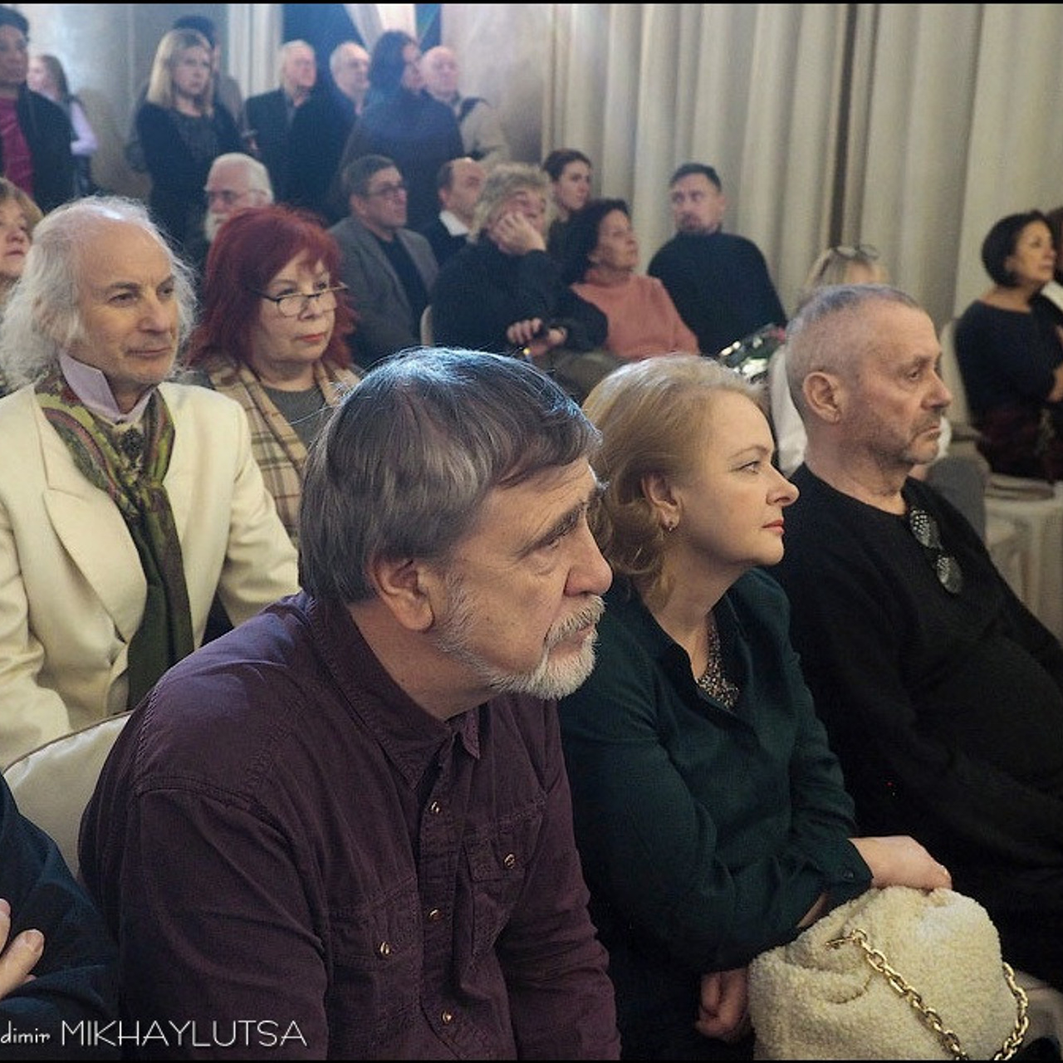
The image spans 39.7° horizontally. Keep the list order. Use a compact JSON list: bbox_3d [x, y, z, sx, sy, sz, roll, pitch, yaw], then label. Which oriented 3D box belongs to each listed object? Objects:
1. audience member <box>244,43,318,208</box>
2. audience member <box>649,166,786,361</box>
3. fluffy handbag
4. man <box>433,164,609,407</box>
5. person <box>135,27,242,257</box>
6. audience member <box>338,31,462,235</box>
[{"bbox_3d":[-1.122,-1.440,7.070,0.520,1.750,0.330,-10,20,-36],"label":"audience member"},{"bbox_3d":[0.574,-0.601,5.083,0.560,1.290,0.750,4,16,8],"label":"audience member"},{"bbox_3d":[0.380,0.497,1.580,0.290,0.230,0.150,4,16,5],"label":"fluffy handbag"},{"bbox_3d":[0.010,-0.432,4.400,0.540,1.280,0.740,-13,22,-43],"label":"man"},{"bbox_3d":[-1.219,-0.936,5.360,0.470,1.690,0.320,-6,18,-27],"label":"person"},{"bbox_3d":[-0.547,-1.135,6.034,0.360,1.740,0.500,5,16,12],"label":"audience member"}]

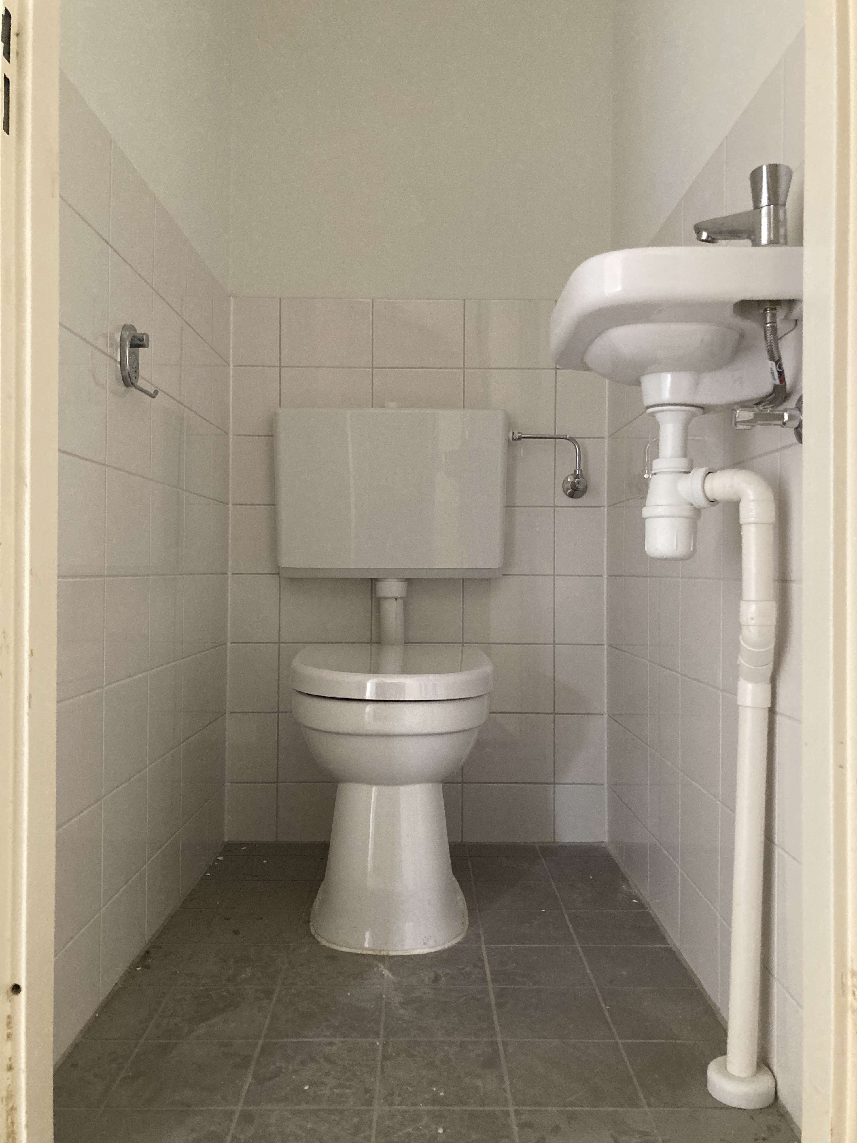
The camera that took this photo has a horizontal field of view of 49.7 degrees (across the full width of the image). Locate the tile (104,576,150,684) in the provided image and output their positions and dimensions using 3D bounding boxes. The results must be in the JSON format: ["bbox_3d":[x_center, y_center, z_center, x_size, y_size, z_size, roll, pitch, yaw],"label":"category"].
[{"bbox_3d":[-0.442,0.082,1.350,0.009,0.148,0.194,0,0,0],"label":"tile"}]

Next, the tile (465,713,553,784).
[{"bbox_3d":[0.174,0.386,2.022,0.198,0.148,0.010,0,0,0],"label":"tile"}]

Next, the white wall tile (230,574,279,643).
[{"bbox_3d":[-0.379,0.081,2.013,0.106,0.147,0.010,0,0,0],"label":"white wall tile"}]

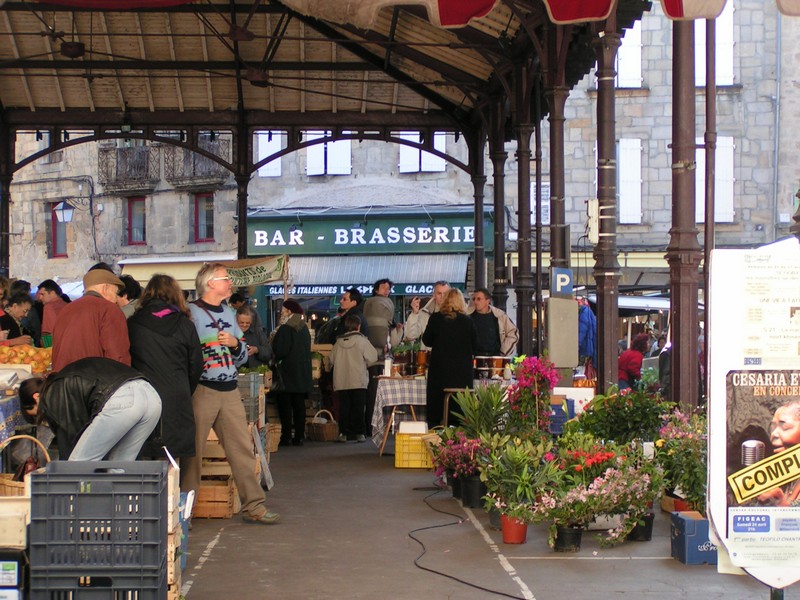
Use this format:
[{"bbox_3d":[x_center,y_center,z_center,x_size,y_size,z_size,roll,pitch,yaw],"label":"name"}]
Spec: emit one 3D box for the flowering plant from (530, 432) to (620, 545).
[{"bbox_3d":[1.036,1.118,10.180,0.530,0.667,0.480,0,-1,0],"label":"flowering plant"}]

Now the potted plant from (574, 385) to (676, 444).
[{"bbox_3d":[1.632,1.059,12.600,0.720,0.880,0.650,0,-1,-2],"label":"potted plant"}]

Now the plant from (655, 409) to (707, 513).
[{"bbox_3d":[1.988,1.127,12.200,0.410,0.730,0.400,0,-1,-2],"label":"plant"}]

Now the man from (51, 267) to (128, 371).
[{"bbox_3d":[-1.987,0.644,11.200,0.520,1.660,0.400,0,-1,24],"label":"man"}]

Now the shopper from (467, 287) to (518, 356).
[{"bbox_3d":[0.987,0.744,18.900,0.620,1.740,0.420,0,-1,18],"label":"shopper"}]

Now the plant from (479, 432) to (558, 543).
[{"bbox_3d":[0.725,1.133,10.600,0.470,0.660,0.450,0,-1,-2],"label":"plant"}]

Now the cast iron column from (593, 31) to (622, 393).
[{"bbox_3d":[2.245,-0.648,18.766,0.320,4.532,0.320,0,-1,-2],"label":"cast iron column"}]

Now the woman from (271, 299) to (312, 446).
[{"bbox_3d":[-1.234,0.810,19.788,0.480,1.655,0.360,1,-1,-42],"label":"woman"}]

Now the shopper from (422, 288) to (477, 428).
[{"bbox_3d":[0.491,0.737,17.189,0.530,1.702,0.360,0,-1,-8],"label":"shopper"}]

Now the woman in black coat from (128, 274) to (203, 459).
[{"bbox_3d":[-1.467,0.646,10.790,0.480,1.635,0.340,0,-1,-15],"label":"woman in black coat"}]

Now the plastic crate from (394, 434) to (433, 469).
[{"bbox_3d":[0.137,1.410,16.350,0.350,0.315,0.500,0,-1,-2],"label":"plastic crate"}]

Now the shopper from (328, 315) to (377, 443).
[{"bbox_3d":[-0.540,0.902,19.900,0.540,1.460,0.360,0,-1,14],"label":"shopper"}]

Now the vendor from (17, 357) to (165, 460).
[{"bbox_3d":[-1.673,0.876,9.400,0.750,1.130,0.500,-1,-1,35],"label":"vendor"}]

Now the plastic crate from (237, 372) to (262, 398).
[{"bbox_3d":[-1.316,0.690,14.300,0.400,0.220,0.500,0,-1,-2],"label":"plastic crate"}]

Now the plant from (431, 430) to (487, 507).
[{"bbox_3d":[0.429,1.226,12.579,0.420,0.544,0.400,0,-1,0],"label":"plant"}]

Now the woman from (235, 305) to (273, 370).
[{"bbox_3d":[-1.363,0.790,15.700,0.500,1.530,0.420,0,-1,12],"label":"woman"}]

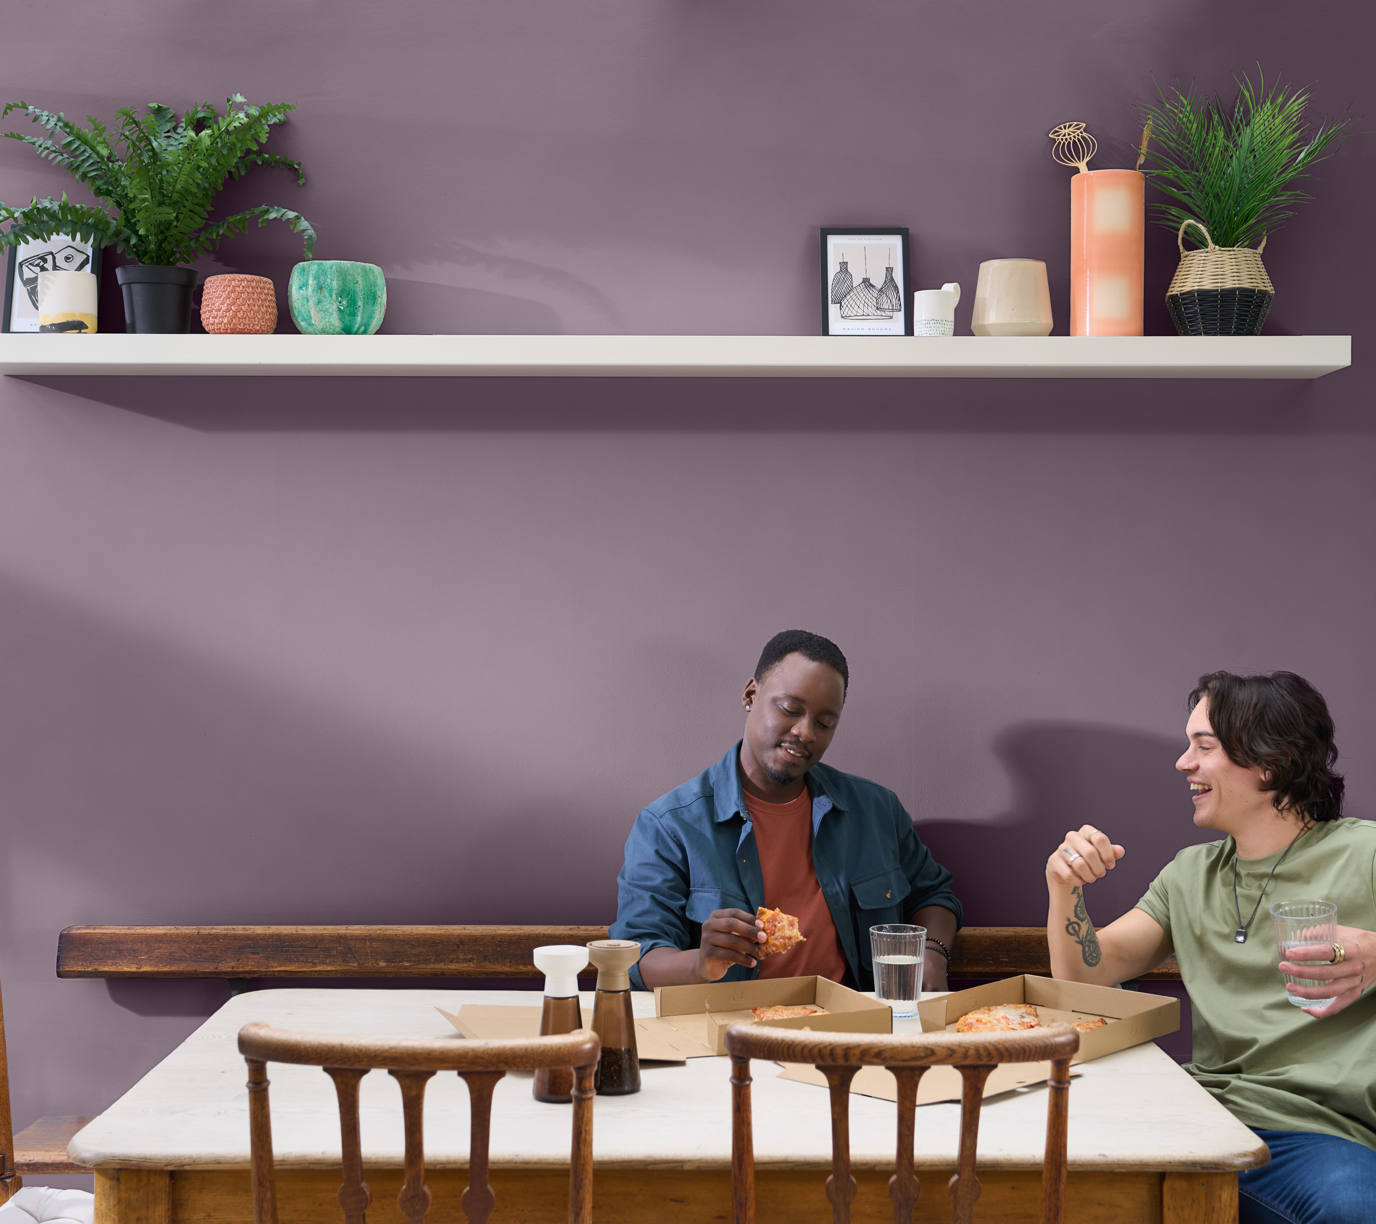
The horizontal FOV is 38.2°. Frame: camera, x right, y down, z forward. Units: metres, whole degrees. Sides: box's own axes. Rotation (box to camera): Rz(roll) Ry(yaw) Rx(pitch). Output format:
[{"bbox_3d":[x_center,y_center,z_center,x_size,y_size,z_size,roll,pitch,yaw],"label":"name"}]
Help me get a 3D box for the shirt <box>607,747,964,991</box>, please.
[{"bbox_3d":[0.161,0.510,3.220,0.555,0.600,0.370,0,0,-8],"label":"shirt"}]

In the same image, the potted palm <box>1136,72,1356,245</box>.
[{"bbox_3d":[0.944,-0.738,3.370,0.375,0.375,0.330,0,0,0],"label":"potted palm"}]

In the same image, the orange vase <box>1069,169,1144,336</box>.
[{"bbox_3d":[0.718,-0.599,3.400,0.126,0.285,0.126,0,0,0],"label":"orange vase"}]

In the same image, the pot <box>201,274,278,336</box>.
[{"bbox_3d":[-0.766,-0.514,3.400,0.131,0.107,0.131,0,0,0],"label":"pot"}]

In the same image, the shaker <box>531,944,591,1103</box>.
[{"bbox_3d":[-0.150,0.488,2.353,0.067,0.172,0.067,0,0,0],"label":"shaker"}]

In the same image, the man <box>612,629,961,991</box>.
[{"bbox_3d":[0.153,0.680,3.070,0.560,1.300,0.740,0,0,-6],"label":"man"}]

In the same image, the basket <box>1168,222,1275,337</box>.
[{"bbox_3d":[0.914,-0.567,3.420,0.187,0.206,0.185,0,0,0],"label":"basket"}]

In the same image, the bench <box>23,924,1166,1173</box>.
[{"bbox_3d":[-0.007,0.930,3.300,2.200,0.790,0.380,0,0,0],"label":"bench"}]

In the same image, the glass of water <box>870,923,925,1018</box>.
[{"bbox_3d":[0.312,0.529,2.940,0.084,0.122,0.084,0,0,0],"label":"glass of water"}]

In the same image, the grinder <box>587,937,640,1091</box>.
[{"bbox_3d":[-0.089,0.487,2.389,0.066,0.173,0.066,0,0,0],"label":"grinder"}]

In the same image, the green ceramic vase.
[{"bbox_3d":[-0.598,-0.525,3.400,0.168,0.128,0.168,0,0,0],"label":"green ceramic vase"}]

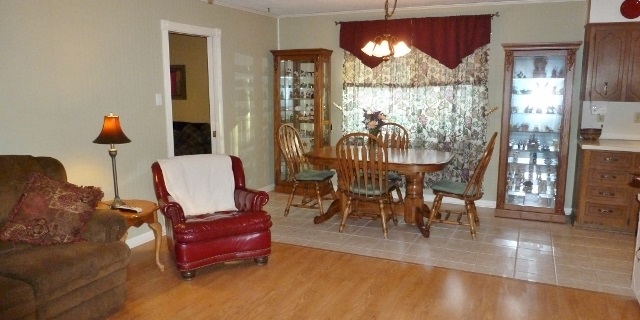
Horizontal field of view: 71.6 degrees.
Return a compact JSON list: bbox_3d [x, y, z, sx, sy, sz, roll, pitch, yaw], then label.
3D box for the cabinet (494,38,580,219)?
[{"bbox_3d":[2.395,-0.294,4.949,0.755,1.920,0.380,4,10,25],"label":"cabinet"}]

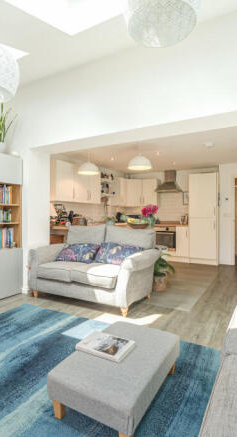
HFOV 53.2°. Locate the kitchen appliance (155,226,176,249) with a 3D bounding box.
[{"bbox_3d":[1.305,0.494,6.294,0.600,0.580,0.550,0,0,29],"label":"kitchen appliance"}]

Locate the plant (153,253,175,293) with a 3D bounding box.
[{"bbox_3d":[0.660,0.785,3.600,0.400,0.570,0.400,0,0,29],"label":"plant"}]

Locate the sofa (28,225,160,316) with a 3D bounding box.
[{"bbox_3d":[-0.325,0.590,3.255,1.610,0.960,0.950,0,0,29],"label":"sofa"}]

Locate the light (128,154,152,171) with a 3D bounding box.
[{"bbox_3d":[0.344,-0.950,3.880,0.390,0.240,0.390,0,0,0],"label":"light"}]

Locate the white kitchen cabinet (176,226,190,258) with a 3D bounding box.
[{"bbox_3d":[1.675,0.580,5.890,0.300,0.760,0.580,0,0,31],"label":"white kitchen cabinet"}]

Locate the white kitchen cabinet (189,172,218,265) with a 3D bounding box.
[{"bbox_3d":[2.151,0.009,5.860,0.640,2.160,0.600,0,0,29],"label":"white kitchen cabinet"}]

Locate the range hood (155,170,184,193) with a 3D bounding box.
[{"bbox_3d":[1.353,-0.981,6.359,0.600,0.640,0.480,0,0,29],"label":"range hood"}]

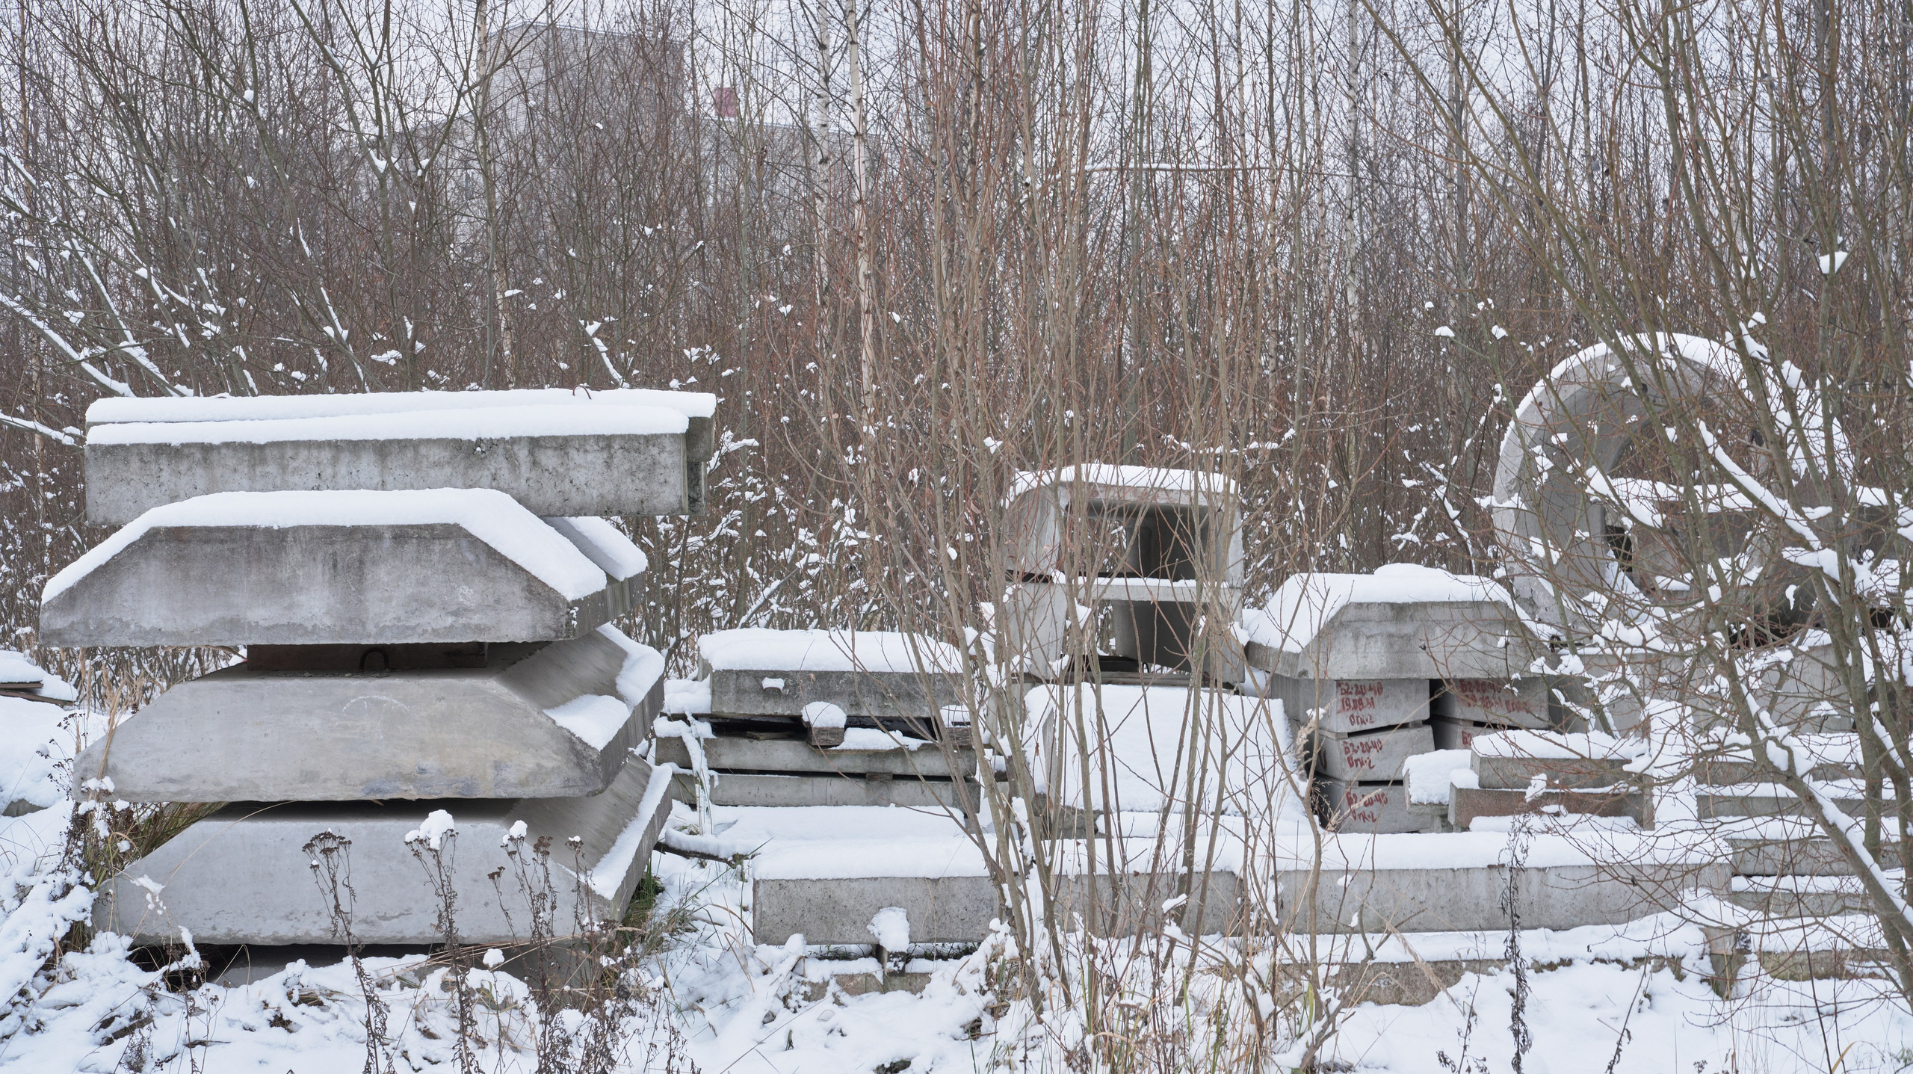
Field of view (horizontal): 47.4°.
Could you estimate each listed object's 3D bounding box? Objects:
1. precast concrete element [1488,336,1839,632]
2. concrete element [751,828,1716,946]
[{"bbox_3d":[2.980,-0.160,9.050,1.200,1.200,0.840,0,0,42],"label":"precast concrete element"},{"bbox_3d":[0.885,1.135,6.990,3.000,0.205,0.540,-1,0,-1],"label":"concrete element"}]

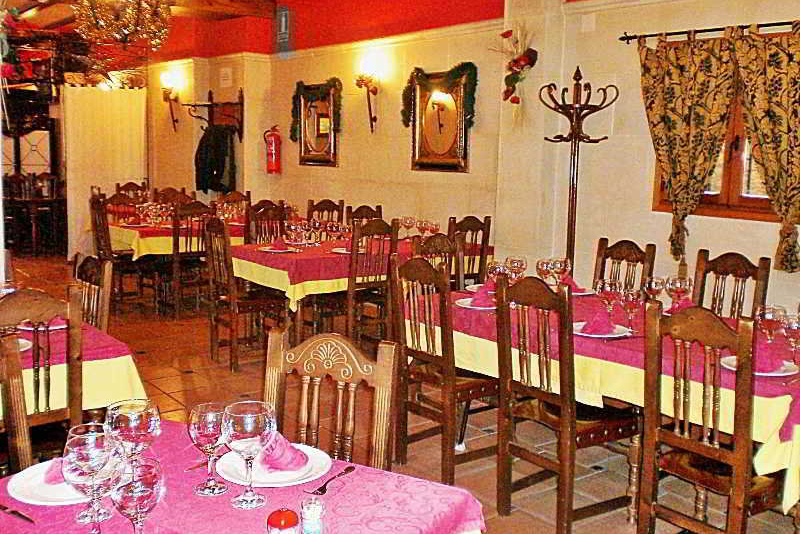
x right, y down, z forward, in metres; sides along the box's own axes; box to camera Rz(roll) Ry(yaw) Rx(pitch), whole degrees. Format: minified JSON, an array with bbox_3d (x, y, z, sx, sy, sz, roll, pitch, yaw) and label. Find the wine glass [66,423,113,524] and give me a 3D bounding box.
[{"bbox_3d":[-0.612,0.411,1.613,0.097,0.181,0.097,1,8,0],"label":"wine glass"}]

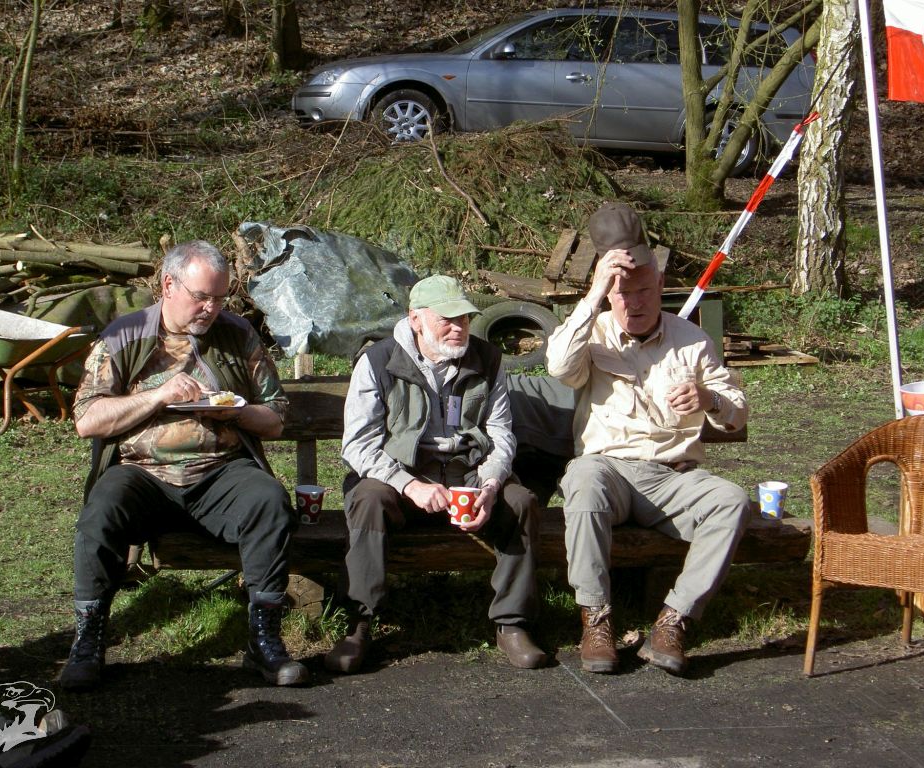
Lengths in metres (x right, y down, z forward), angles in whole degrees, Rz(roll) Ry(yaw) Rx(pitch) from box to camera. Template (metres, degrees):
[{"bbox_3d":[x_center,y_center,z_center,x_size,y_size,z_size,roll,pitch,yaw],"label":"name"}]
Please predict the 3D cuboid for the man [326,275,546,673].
[{"bbox_3d":[-0.089,0.238,7.569,0.620,1.120,0.750,-1,7,-6],"label":"man"}]

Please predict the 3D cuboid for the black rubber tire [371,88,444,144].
[{"bbox_3d":[-0.469,-2.153,20.797,0.630,0.630,0.210,2,6,-8],"label":"black rubber tire"}]

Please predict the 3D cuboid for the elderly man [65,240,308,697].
[{"bbox_3d":[-0.814,0.194,7.438,0.680,1.240,0.860,0,7,-2],"label":"elderly man"}]

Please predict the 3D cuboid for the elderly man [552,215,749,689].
[{"bbox_3d":[0.555,0.137,7.578,0.610,1.320,0.800,0,7,3],"label":"elderly man"}]

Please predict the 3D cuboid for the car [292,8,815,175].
[{"bbox_3d":[0.865,-2.593,21.747,4.760,1.440,1.820,2,6,-8],"label":"car"}]

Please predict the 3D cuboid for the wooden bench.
[{"bbox_3d":[0.058,0.377,7.888,2.030,0.770,0.580,0,7,0],"label":"wooden bench"}]

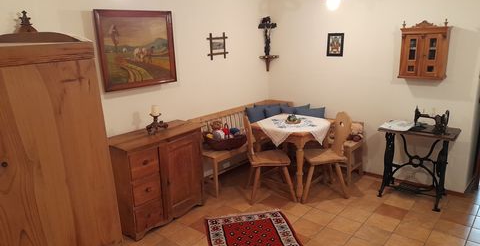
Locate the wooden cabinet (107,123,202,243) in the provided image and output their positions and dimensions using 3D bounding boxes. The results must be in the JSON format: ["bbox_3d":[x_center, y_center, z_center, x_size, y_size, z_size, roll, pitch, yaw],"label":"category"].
[{"bbox_3d":[-0.824,0.532,3.505,0.444,0.862,0.913,9,17,38],"label":"wooden cabinet"}]

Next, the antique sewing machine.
[{"bbox_3d":[1.988,-0.033,3.621,0.331,0.259,0.176,9,17,38],"label":"antique sewing machine"}]

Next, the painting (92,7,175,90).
[{"bbox_3d":[-0.977,-0.717,3.397,0.045,0.726,0.854,9,17,38],"label":"painting"}]

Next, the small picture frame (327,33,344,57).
[{"bbox_3d":[1.226,-0.996,4.432,0.216,0.283,0.021,9,17,38],"label":"small picture frame"}]

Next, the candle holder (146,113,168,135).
[{"bbox_3d":[-0.843,-0.001,3.523,0.214,0.166,0.203,-5,14,-13],"label":"candle holder"}]

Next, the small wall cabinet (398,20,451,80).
[{"bbox_3d":[1.981,-0.785,3.720,0.449,0.601,0.227,9,17,38],"label":"small wall cabinet"}]

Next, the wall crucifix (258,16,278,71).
[{"bbox_3d":[0.422,-1.131,5.001,0.280,0.758,0.112,-3,13,-5],"label":"wall crucifix"}]

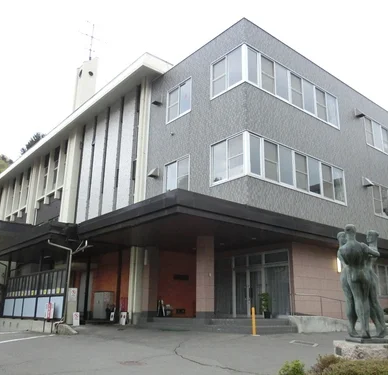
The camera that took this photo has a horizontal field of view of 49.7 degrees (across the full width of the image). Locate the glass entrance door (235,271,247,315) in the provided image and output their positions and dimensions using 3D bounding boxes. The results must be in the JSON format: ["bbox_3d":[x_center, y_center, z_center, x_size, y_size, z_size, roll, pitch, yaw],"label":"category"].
[{"bbox_3d":[2.006,4.467,17.719,0.070,1.934,0.720,15,-22,-37],"label":"glass entrance door"}]

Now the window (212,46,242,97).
[{"bbox_3d":[1.208,-4.290,15.852,0.100,1.584,1.650,15,-22,-37],"label":"window"}]

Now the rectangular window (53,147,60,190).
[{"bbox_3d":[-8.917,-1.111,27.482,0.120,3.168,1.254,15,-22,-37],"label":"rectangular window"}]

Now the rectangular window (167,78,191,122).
[{"bbox_3d":[-0.675,-3.942,19.076,0.120,1.720,1.800,14,-22,-37],"label":"rectangular window"}]

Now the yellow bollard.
[{"bbox_3d":[1.689,3.769,11.771,0.100,0.770,0.100,15,-22,-37],"label":"yellow bollard"}]

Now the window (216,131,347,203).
[{"bbox_3d":[3.538,-0.397,16.602,6.072,1.617,1.835,15,-22,-37],"label":"window"}]

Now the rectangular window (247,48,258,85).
[{"bbox_3d":[2.319,-4.670,16.244,0.740,1.660,0.100,14,-22,-37],"label":"rectangular window"}]

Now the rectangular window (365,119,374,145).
[{"bbox_3d":[8.581,-2.663,20.423,0.805,1.419,0.090,15,-22,-37],"label":"rectangular window"}]

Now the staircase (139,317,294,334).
[{"bbox_3d":[0.541,5.029,15.342,2.310,0.436,6.270,15,-22,-37],"label":"staircase"}]

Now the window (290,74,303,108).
[{"bbox_3d":[4.163,-3.898,16.968,0.845,1.452,0.090,15,-22,-37],"label":"window"}]

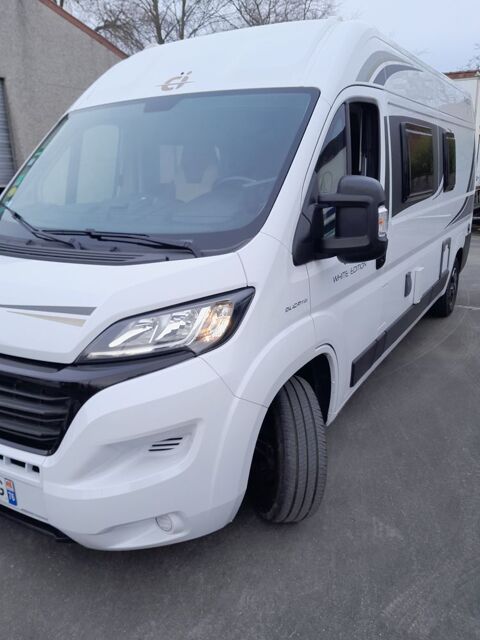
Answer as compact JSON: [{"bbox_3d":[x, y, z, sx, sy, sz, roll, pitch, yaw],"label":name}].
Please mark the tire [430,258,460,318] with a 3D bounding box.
[{"bbox_3d":[2.079,-0.359,4.961,0.220,0.690,0.690,12,22,31],"label":"tire"}]

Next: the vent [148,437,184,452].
[{"bbox_3d":[-0.266,0.457,1.760,0.125,0.060,0.030,-2,19,-7],"label":"vent"}]

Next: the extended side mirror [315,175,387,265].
[{"bbox_3d":[0.412,-0.368,1.781,0.260,0.320,0.160,7,20,20],"label":"extended side mirror"}]

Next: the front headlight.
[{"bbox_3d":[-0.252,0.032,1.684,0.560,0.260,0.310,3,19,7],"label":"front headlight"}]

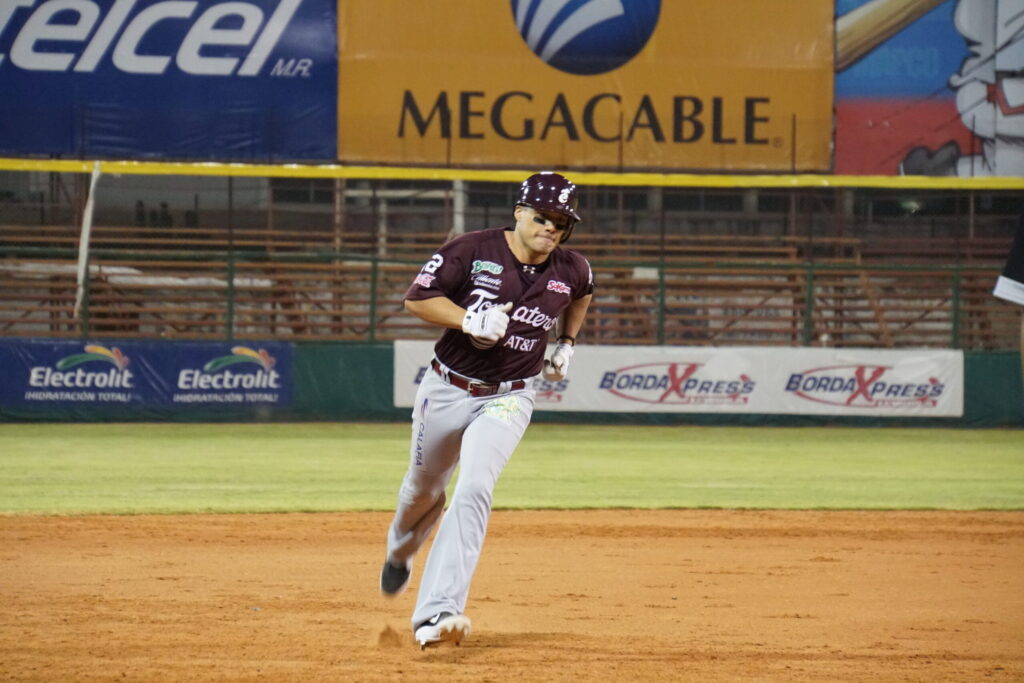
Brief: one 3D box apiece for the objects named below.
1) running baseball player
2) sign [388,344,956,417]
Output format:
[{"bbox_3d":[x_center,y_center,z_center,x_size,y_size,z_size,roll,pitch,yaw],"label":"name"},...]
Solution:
[{"bbox_3d":[-0.092,0.262,24.400,0.740,1.790,0.850,1,0,-16],"label":"running baseball player"},{"bbox_3d":[2.944,0.673,114.000,10.000,1.180,0.050,1,0,0],"label":"sign"}]

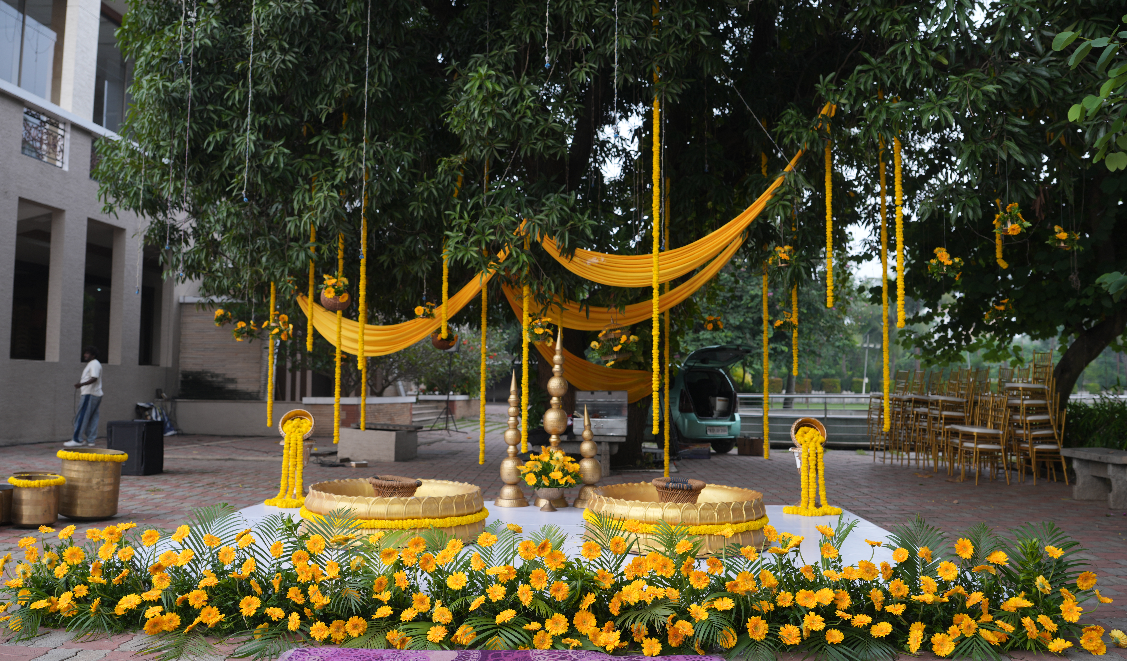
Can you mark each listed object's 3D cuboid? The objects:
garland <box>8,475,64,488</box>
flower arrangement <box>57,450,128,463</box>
[{"bbox_3d":[-4.143,1.188,6.898,0.437,0.060,0.437,0,-3,0],"label":"garland"},{"bbox_3d":[-3.938,1.051,7.320,0.530,0.068,0.530,0,-4,0],"label":"flower arrangement"}]

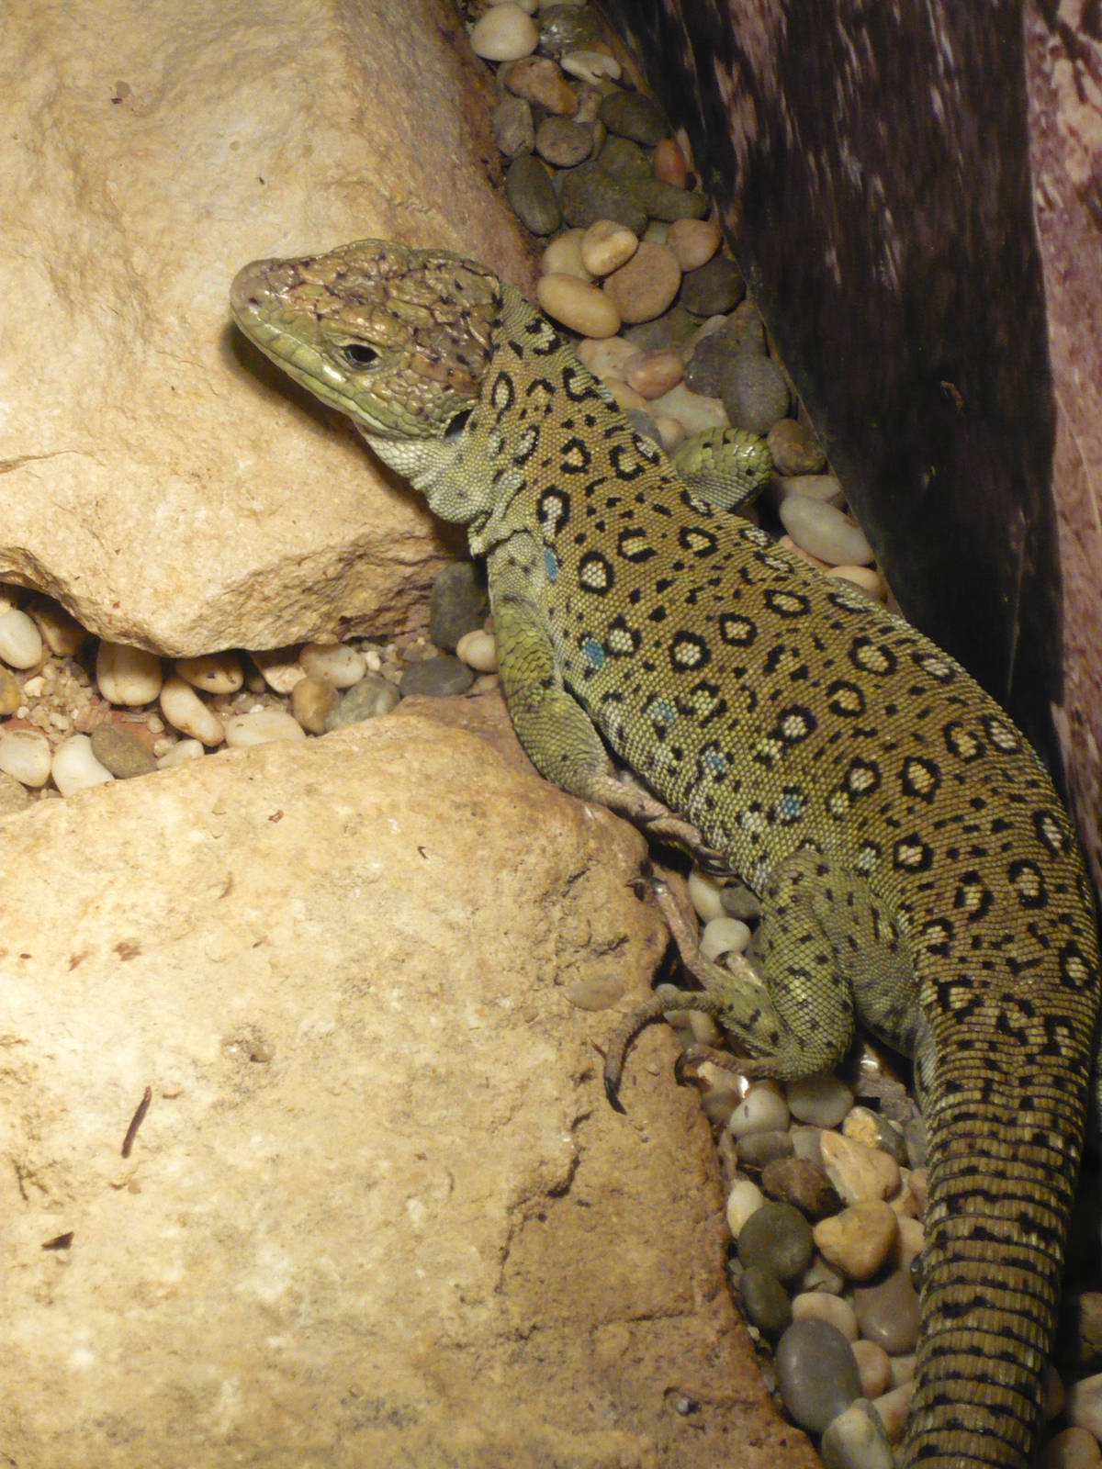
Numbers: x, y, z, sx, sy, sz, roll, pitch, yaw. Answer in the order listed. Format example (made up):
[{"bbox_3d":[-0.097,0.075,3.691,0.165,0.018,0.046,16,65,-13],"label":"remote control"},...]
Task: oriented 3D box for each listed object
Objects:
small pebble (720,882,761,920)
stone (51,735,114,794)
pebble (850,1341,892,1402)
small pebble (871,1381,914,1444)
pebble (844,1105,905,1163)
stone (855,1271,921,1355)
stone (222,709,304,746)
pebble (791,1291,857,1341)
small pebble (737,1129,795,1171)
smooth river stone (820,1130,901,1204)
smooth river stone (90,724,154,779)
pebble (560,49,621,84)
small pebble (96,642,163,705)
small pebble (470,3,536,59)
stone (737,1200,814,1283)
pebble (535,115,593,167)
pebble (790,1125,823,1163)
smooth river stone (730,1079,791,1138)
[{"bbox_3d":[0.041,0.036,0.914,0.011,0.005,0.009,20,54,22],"label":"small pebble"},{"bbox_3d":[-0.097,0.007,0.884,0.013,0.009,0.018,-17,50,-14],"label":"stone"},{"bbox_3d":[0.062,0.125,0.833,0.010,0.007,0.014,-6,48,1],"label":"pebble"},{"bbox_3d":[0.067,0.132,0.827,0.011,0.007,0.016,17,53,19],"label":"small pebble"},{"bbox_3d":[0.063,0.077,0.820,0.010,0.007,0.015,-30,54,-24],"label":"pebble"},{"bbox_3d":[0.067,0.113,0.835,0.014,0.008,0.022,-5,50,-1],"label":"stone"},{"bbox_3d":[-0.064,-0.001,0.957,0.019,0.007,0.012,6,50,11],"label":"stone"},{"bbox_3d":[0.054,0.116,0.842,0.014,0.008,0.013,26,56,26],"label":"pebble"},{"bbox_3d":[0.044,0.084,0.863,0.012,0.007,0.011,0,50,4],"label":"small pebble"},{"bbox_3d":[0.060,0.083,0.816,0.013,0.009,0.020,-26,53,-21],"label":"smooth river stone"},{"bbox_3d":[-0.096,0.004,0.957,0.020,0.007,0.011,35,60,31],"label":"smooth river stone"},{"bbox_3d":[0.009,-0.150,0.956,0.016,0.006,0.006,26,56,23],"label":"pebble"},{"bbox_3d":[-0.096,-0.015,0.961,0.015,0.011,0.021,-7,50,-2],"label":"small pebble"},{"bbox_3d":[-0.013,-0.184,1.113,0.018,0.010,0.020,-17,49,-9],"label":"small pebble"},{"bbox_3d":[0.045,0.101,0.843,0.015,0.010,0.019,-14,51,-8],"label":"stone"},{"bbox_3d":[0.004,-0.151,1.083,0.015,0.009,0.018,-16,49,-8],"label":"pebble"},{"bbox_3d":[0.050,0.080,0.818,0.009,0.006,0.010,-30,55,-24],"label":"pebble"},{"bbox_3d":[0.041,0.073,0.824,0.011,0.008,0.013,29,54,24],"label":"smooth river stone"}]

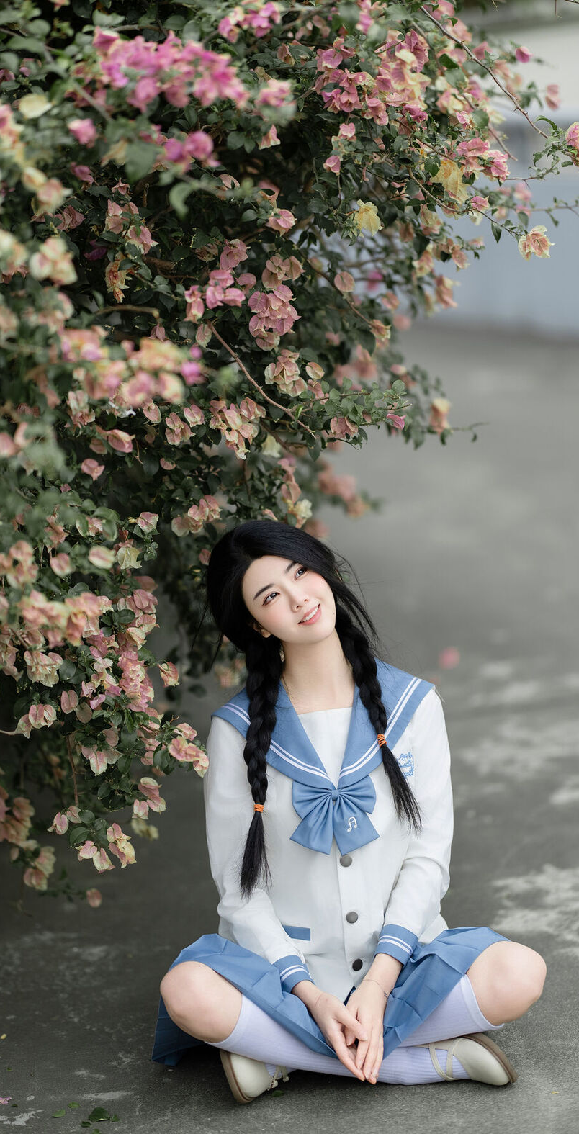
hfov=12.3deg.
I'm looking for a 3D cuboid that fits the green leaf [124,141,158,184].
[{"bbox_3d":[-0.195,-0.532,3.520,0.048,0.056,0.020,0,10,0],"label":"green leaf"}]

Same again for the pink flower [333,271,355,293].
[{"bbox_3d":[0.089,-0.462,4.330,0.034,0.036,0.025,-2,10,-10],"label":"pink flower"}]

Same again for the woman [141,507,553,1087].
[{"bbox_3d":[0.095,0.353,4.310,0.620,0.850,0.600,-1,10,-8],"label":"woman"}]

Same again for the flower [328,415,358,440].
[{"bbox_3d":[0.084,-0.219,4.200,0.043,0.039,0.036,-1,8,-10],"label":"flower"}]

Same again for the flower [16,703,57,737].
[{"bbox_3d":[-0.394,0.239,4.170,0.065,0.052,0.045,-2,10,-10],"label":"flower"}]

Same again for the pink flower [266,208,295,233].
[{"bbox_3d":[-0.013,-0.543,4.200,0.040,0.040,0.037,-4,9,-25],"label":"pink flower"}]

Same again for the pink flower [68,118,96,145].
[{"bbox_3d":[-0.267,-0.562,3.460,0.037,0.036,0.035,-2,10,-10],"label":"pink flower"}]

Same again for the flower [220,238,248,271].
[{"bbox_3d":[-0.089,-0.498,4.270,0.045,0.051,0.040,-2,10,-10],"label":"flower"}]

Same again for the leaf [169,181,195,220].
[{"bbox_3d":[-0.143,-0.489,3.570,0.035,0.051,0.025,0,10,0],"label":"leaf"}]

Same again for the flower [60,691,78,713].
[{"bbox_3d":[-0.345,0.212,4.200,0.029,0.036,0.030,-2,10,-10],"label":"flower"}]

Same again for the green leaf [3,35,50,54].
[{"bbox_3d":[-0.362,-0.719,3.680,0.063,0.026,0.035,0,10,0],"label":"green leaf"}]

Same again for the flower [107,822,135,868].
[{"bbox_3d":[-0.261,0.429,4.150,0.038,0.071,0.048,-2,8,-15],"label":"flower"}]

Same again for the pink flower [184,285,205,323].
[{"bbox_3d":[-0.141,-0.388,3.950,0.029,0.055,0.034,0,8,0],"label":"pink flower"}]

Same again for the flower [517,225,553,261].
[{"bbox_3d":[0.385,-0.509,4.200,0.050,0.057,0.048,-2,8,-15],"label":"flower"}]

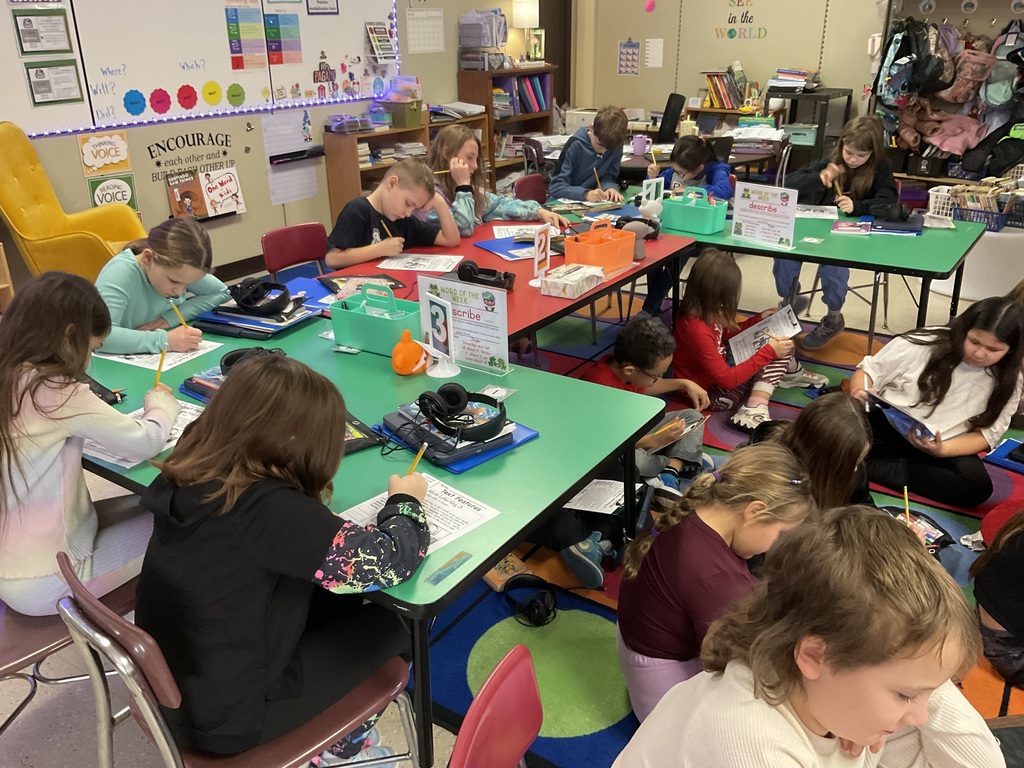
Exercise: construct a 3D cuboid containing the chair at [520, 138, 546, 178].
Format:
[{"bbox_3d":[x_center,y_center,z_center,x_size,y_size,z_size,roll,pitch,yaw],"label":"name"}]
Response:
[{"bbox_3d":[0.320,-1.258,5.771,0.500,0.780,0.440,-8,24,-17],"label":"chair"}]

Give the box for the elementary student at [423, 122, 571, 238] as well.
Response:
[{"bbox_3d":[-0.161,-0.603,3.870,0.770,1.070,0.540,14,27,31],"label":"elementary student"}]

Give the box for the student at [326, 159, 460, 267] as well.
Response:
[{"bbox_3d":[-0.586,-0.406,3.417,0.600,0.980,0.500,17,29,36],"label":"student"}]

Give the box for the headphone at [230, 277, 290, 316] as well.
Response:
[{"bbox_3d":[-0.743,-0.274,2.577,0.190,0.080,0.165,9,25,22],"label":"headphone"}]

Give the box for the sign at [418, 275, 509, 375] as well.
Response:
[{"bbox_3d":[-0.122,-0.157,2.190,0.280,0.218,0.065,13,27,31],"label":"sign"}]

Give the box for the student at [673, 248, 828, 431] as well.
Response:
[{"bbox_3d":[0.987,-0.232,3.527,0.650,0.640,0.540,6,24,16],"label":"student"}]

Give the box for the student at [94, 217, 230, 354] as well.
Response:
[{"bbox_3d":[-1.059,-0.054,2.640,0.600,0.940,0.470,14,27,31],"label":"student"}]

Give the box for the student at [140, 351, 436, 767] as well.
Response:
[{"bbox_3d":[-0.407,0.428,1.573,0.600,0.970,0.510,-22,31,-40],"label":"student"}]

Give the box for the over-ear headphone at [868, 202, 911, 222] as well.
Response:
[{"bbox_3d":[1.579,-0.728,3.604,0.175,0.078,0.155,-1,23,0],"label":"over-ear headphone"}]

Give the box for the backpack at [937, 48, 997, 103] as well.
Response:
[{"bbox_3d":[3.179,-2.151,6.000,0.380,0.380,0.220,11,25,26],"label":"backpack"}]

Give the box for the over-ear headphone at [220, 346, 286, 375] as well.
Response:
[{"bbox_3d":[-0.613,-0.046,2.062,0.180,0.078,0.155,-15,27,-30],"label":"over-ear headphone"}]

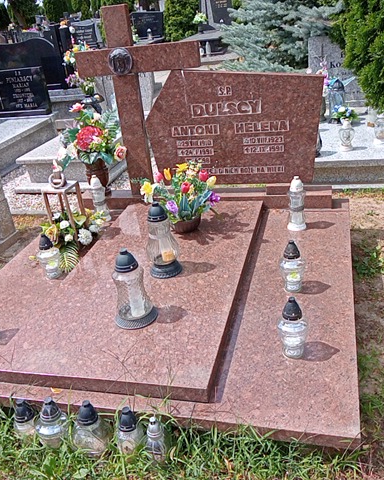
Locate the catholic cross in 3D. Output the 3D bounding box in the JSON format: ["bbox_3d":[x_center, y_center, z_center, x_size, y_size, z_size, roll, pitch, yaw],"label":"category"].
[{"bbox_3d":[-0.286,-0.819,3.181,0.760,1.144,0.100,1,28,15],"label":"catholic cross"}]

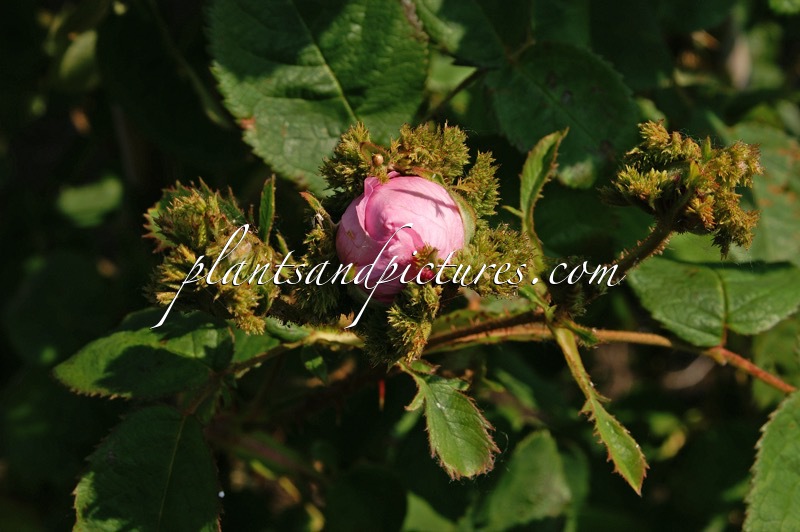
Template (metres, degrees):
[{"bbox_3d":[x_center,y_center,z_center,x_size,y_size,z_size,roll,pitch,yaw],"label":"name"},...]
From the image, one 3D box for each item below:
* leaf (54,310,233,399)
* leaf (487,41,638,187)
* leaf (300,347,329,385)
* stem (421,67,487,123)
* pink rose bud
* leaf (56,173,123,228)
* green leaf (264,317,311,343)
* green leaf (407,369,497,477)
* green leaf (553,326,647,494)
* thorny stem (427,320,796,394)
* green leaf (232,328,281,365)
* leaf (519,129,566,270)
[{"bbox_3d":[-0.061,0.021,0.475,0.043,0.010,0.026,-6,51,3],"label":"leaf"},{"bbox_3d":[0.041,-0.039,0.510,0.032,0.043,0.009,-34,-9,-8],"label":"leaf"},{"bbox_3d":[-0.021,0.024,0.478,0.006,0.009,0.004,-18,0,-11],"label":"leaf"},{"bbox_3d":[0.014,-0.043,0.505,0.020,0.003,0.003,-40,77,-6],"label":"stem"},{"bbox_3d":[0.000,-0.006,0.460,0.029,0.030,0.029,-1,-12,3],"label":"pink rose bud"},{"bbox_3d":[-0.092,-0.019,0.590,0.019,0.016,0.007,-6,6,-2],"label":"leaf"},{"bbox_3d":[-0.027,0.015,0.476,0.011,0.006,0.005,15,24,6],"label":"green leaf"},{"bbox_3d":[0.011,0.036,0.462,0.017,0.029,0.008,-26,-7,-9],"label":"green leaf"},{"bbox_3d":[0.046,0.033,0.458,0.013,0.043,0.010,-28,-6,0],"label":"green leaf"},{"bbox_3d":[0.050,0.020,0.472,0.088,0.014,0.013,7,3,0],"label":"thorny stem"},{"bbox_3d":[-0.035,0.019,0.484,0.013,0.010,0.005,6,6,2],"label":"green leaf"},{"bbox_3d":[0.033,-0.015,0.462,0.011,0.034,0.010,8,0,-23],"label":"leaf"}]

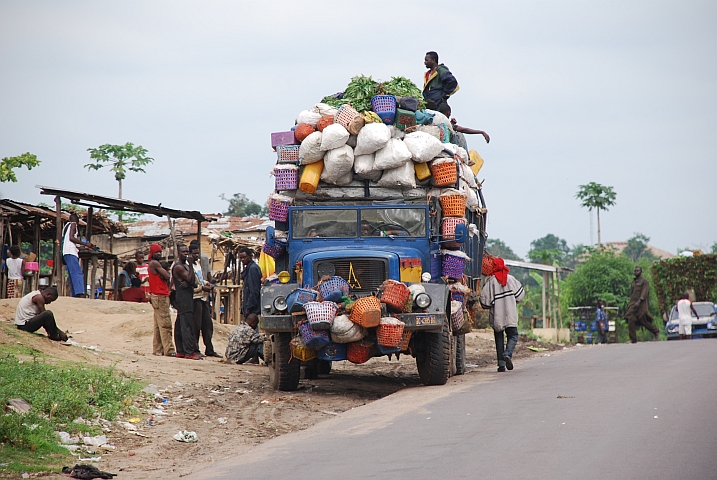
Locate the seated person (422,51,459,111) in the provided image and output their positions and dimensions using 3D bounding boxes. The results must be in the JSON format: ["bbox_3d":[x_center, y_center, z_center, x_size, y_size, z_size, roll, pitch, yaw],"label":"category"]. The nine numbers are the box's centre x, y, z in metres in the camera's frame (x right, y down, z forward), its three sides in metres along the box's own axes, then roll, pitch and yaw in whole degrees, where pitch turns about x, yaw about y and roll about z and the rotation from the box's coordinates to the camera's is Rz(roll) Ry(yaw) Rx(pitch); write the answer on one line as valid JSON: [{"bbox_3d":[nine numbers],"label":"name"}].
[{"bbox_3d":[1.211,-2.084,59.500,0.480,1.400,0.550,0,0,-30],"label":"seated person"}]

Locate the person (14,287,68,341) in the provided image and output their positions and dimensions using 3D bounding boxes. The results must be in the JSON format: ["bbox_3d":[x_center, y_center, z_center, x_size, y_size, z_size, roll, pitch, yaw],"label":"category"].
[{"bbox_3d":[-4.697,1.097,59.500,0.770,0.805,0.480,0,0,9],"label":"person"}]

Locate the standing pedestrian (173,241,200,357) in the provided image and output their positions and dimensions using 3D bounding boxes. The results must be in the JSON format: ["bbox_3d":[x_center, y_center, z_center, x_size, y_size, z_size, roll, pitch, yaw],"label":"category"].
[{"bbox_3d":[-2.564,0.930,60.400,0.380,1.724,0.500,0,0,40],"label":"standing pedestrian"}]

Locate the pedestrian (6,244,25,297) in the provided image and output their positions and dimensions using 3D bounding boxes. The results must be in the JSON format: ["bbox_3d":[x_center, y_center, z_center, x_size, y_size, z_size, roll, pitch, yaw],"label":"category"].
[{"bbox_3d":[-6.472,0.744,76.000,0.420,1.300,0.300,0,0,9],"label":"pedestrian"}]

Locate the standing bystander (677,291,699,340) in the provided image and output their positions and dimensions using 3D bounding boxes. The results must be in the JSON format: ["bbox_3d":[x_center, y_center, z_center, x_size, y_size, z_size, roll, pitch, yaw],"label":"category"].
[{"bbox_3d":[8.495,2.128,104.000,0.550,1.570,0.360,0,0,6],"label":"standing bystander"}]

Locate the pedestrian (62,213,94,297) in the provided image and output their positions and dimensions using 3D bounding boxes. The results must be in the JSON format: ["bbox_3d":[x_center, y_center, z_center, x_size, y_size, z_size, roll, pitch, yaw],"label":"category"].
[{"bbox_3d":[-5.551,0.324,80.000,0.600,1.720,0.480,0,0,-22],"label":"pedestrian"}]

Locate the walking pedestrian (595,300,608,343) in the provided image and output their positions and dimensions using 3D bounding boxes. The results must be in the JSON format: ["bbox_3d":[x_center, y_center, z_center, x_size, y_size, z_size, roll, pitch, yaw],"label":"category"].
[{"bbox_3d":[7.360,2.680,122.000,0.360,1.696,0.480,0,0,28],"label":"walking pedestrian"}]

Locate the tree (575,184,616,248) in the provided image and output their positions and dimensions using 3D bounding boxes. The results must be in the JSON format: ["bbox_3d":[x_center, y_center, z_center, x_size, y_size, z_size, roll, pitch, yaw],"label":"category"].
[{"bbox_3d":[10.591,0.130,180.000,1.950,5.400,1.950,0,0,0],"label":"tree"}]

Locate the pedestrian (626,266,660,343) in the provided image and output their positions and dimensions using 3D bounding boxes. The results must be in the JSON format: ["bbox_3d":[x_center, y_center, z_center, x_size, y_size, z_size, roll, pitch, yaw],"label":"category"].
[{"bbox_3d":[6.310,1.444,89.500,0.850,1.711,0.550,0,0,-34],"label":"pedestrian"}]

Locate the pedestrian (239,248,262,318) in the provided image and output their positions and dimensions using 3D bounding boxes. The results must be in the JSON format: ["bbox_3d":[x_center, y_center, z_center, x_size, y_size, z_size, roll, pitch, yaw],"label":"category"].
[{"bbox_3d":[-1.657,0.963,61.800,0.360,1.695,0.500,0,0,-26],"label":"pedestrian"}]

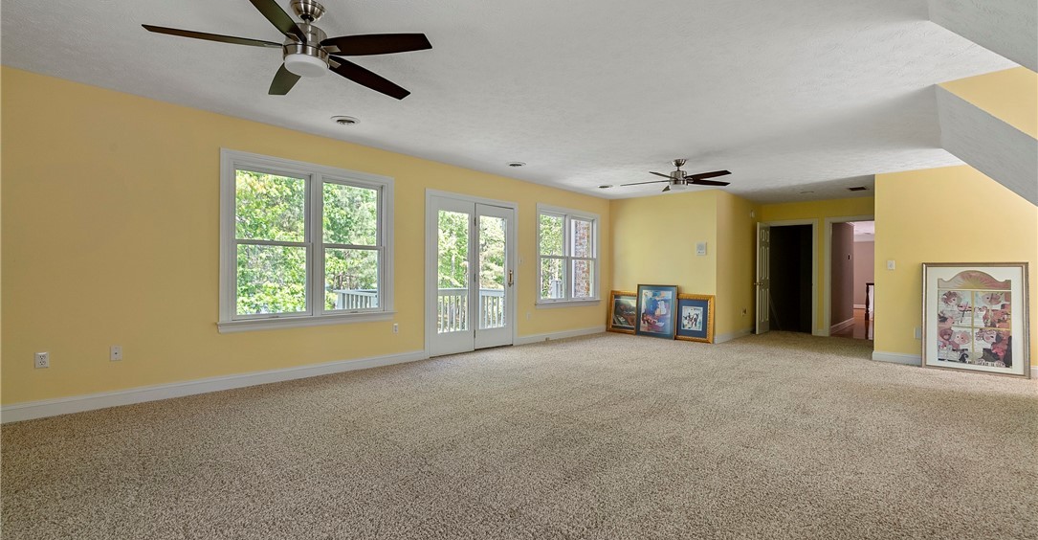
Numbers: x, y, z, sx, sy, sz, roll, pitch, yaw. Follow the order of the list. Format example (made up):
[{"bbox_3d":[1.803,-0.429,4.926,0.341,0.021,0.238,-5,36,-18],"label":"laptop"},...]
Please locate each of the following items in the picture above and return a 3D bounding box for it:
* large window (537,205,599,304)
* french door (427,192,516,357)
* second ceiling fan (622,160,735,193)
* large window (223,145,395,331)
[{"bbox_3d":[0.860,-0.202,7.817,0.120,1.640,1.714,0,-1,44],"label":"large window"},{"bbox_3d":[-0.603,0.059,6.302,0.120,2.112,1.643,0,-1,44],"label":"french door"},{"bbox_3d":[1.933,-1.158,5.590,1.340,0.339,1.310,0,-1,41],"label":"second ceiling fan"},{"bbox_3d":[-2.082,-0.254,4.769,0.120,1.657,1.747,0,-1,44],"label":"large window"}]

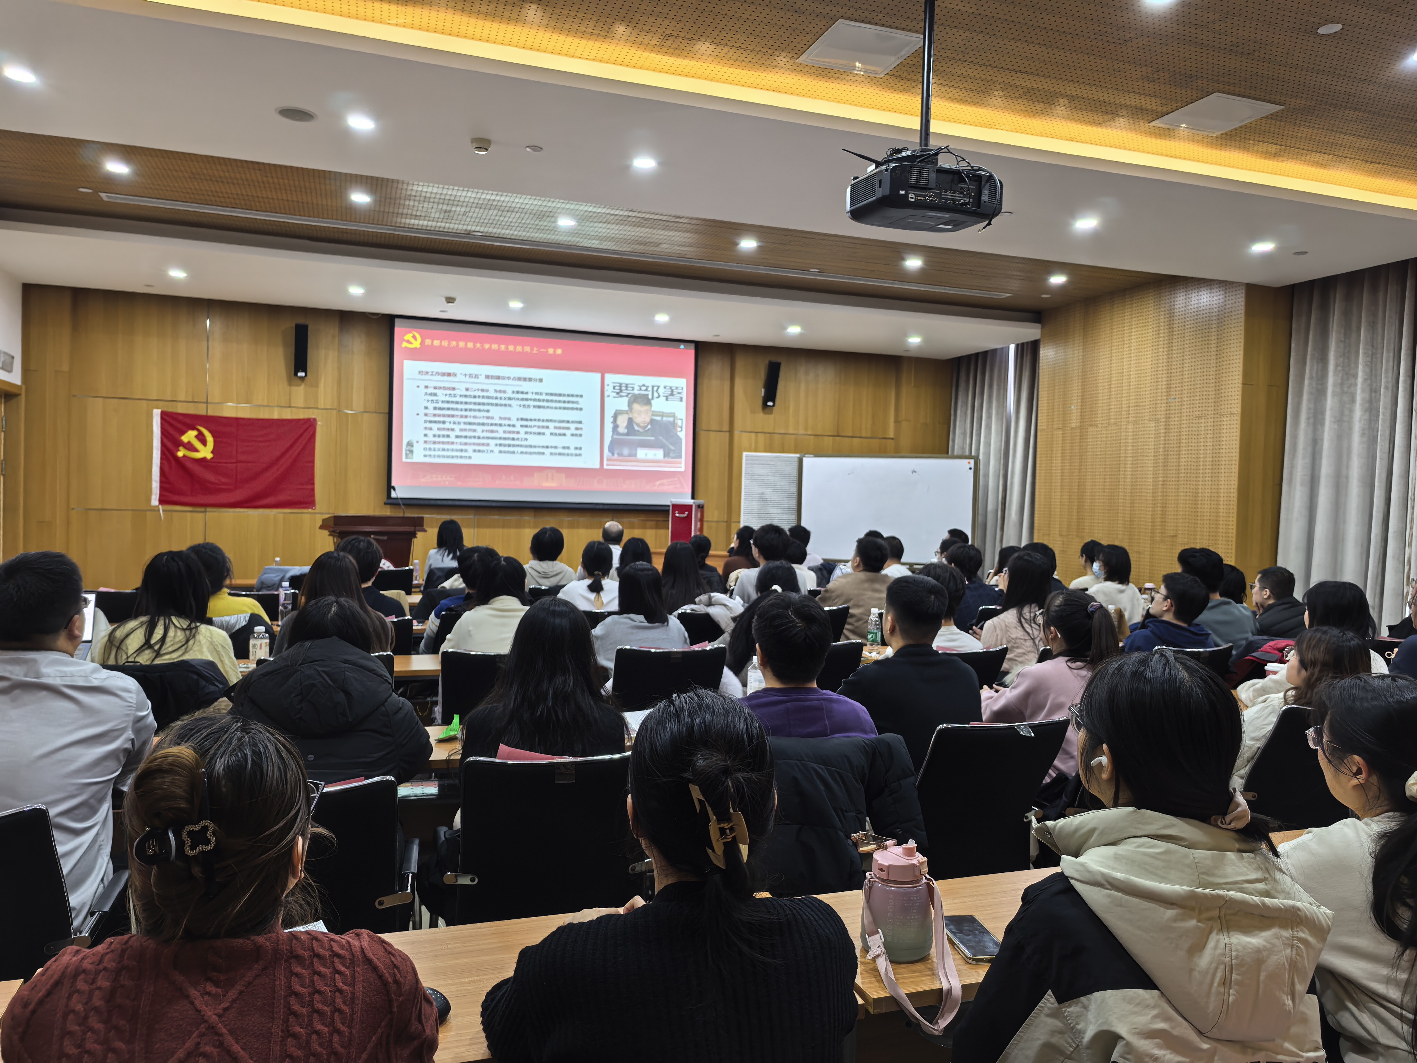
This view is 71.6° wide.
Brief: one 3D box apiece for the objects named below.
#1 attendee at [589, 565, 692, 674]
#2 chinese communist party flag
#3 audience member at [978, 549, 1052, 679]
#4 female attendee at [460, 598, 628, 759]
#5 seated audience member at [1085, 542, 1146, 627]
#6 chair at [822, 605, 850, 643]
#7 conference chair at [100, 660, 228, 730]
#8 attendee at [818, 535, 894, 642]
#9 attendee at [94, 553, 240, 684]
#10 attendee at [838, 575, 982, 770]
[{"bbox_3d":[-0.353,0.743,4.313,0.460,1.231,0.720,1,2,-18],"label":"attendee"},{"bbox_3d":[-6.291,-0.939,13.085,1.980,1.235,0.030,1,2,-18],"label":"chinese communist party flag"},{"bbox_3d":[1.488,0.760,4.961,0.500,1.300,0.720,1,2,-27],"label":"audience member"},{"bbox_3d":[-0.478,0.781,2.630,0.460,1.236,0.720,1,2,-18],"label":"female attendee"},{"bbox_3d":[2.462,0.710,6.388,0.480,1.286,0.780,0,3,-29],"label":"seated audience member"},{"bbox_3d":[0.517,0.867,5.653,0.570,0.920,0.610,1,2,-19],"label":"chair"},{"bbox_3d":[-2.048,0.890,3.669,0.580,0.910,0.600,1,2,-19],"label":"conference chair"},{"bbox_3d":[0.878,0.686,6.023,0.500,1.322,0.740,1,2,-18],"label":"attendee"},{"bbox_3d":[-1.963,0.701,3.623,0.500,1.267,0.740,1,2,-18],"label":"attendee"},{"bbox_3d":[0.543,0.772,3.250,0.520,1.276,0.740,1,2,-18],"label":"attendee"}]

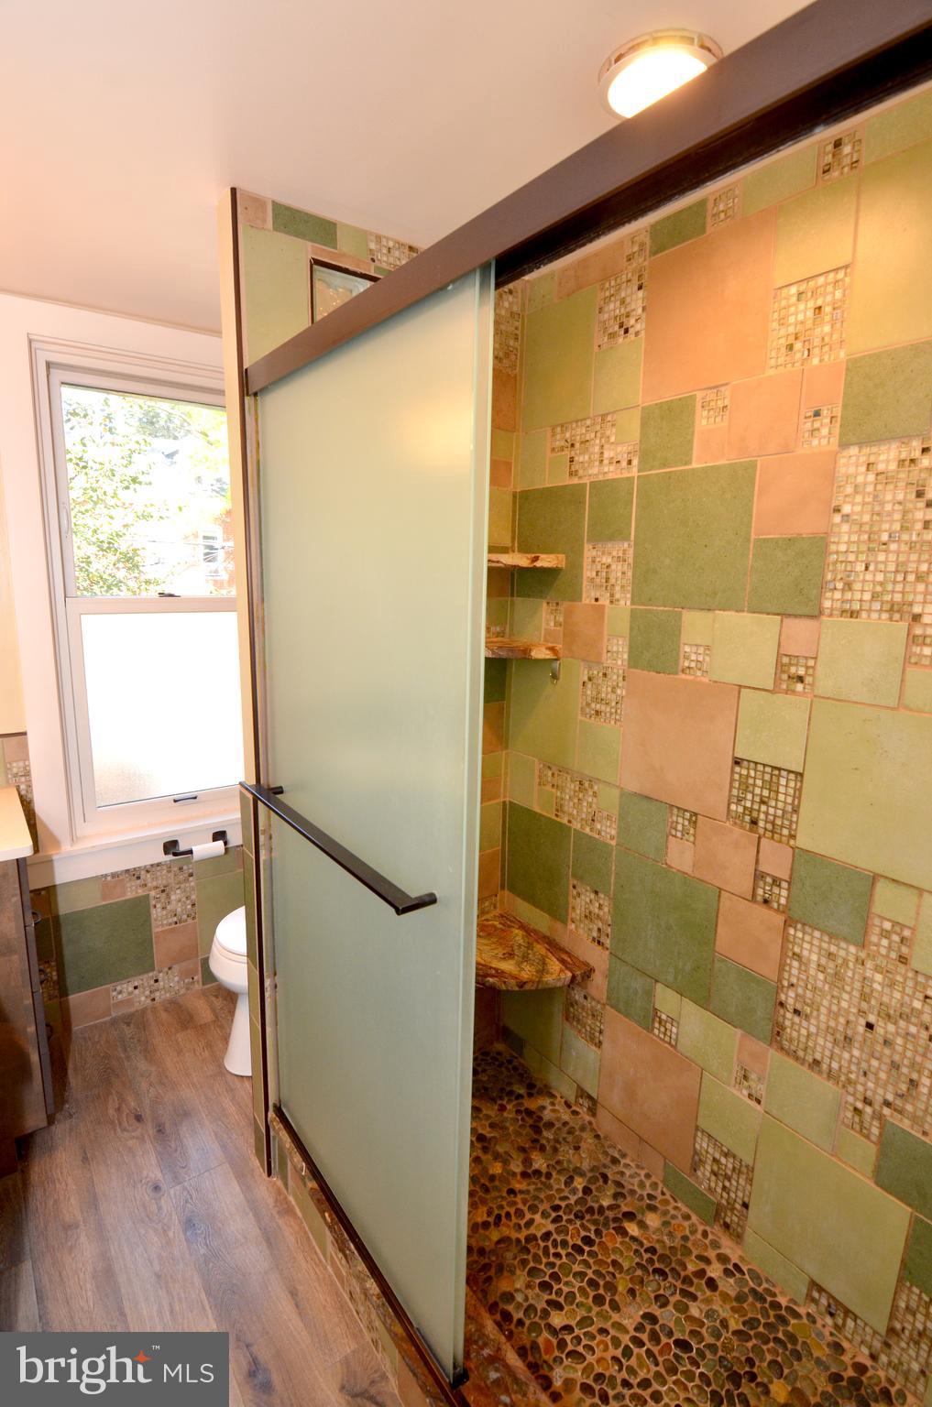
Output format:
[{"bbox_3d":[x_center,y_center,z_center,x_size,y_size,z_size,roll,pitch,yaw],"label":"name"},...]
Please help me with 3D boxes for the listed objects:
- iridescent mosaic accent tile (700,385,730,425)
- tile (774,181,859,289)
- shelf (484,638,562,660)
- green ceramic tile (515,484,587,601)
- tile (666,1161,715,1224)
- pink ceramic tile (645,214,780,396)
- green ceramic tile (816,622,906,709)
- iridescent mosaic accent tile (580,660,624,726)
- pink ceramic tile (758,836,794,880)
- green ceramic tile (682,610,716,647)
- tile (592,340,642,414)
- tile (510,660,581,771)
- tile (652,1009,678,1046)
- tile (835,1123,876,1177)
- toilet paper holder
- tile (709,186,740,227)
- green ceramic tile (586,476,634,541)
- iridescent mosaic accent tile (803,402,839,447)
[{"bbox_3d":[0.528,-0.625,1.320,0.010,0.072,0.072,-8,14,-38],"label":"iridescent mosaic accent tile"},{"bbox_3d":[0.637,-0.852,1.136,0.010,0.145,0.146,-6,13,-35],"label":"tile"},{"bbox_3d":[0.091,-0.145,1.790,0.277,0.044,0.227,-7,12,-36],"label":"shelf"},{"bbox_3d":[0.233,-0.440,1.730,0.010,0.298,0.254,-8,14,-38],"label":"green ceramic tile"},{"bbox_3d":[0.565,1.229,1.571,0.010,0.070,0.149,-6,13,-35],"label":"tile"},{"bbox_3d":[0.503,-0.820,1.317,0.010,0.298,0.298,-8,14,-38],"label":"pink ceramic tile"},{"bbox_3d":[0.730,-0.077,1.158,0.010,0.146,0.146,-8,14,-38],"label":"green ceramic tile"},{"bbox_3d":[0.366,-0.028,1.670,0.008,0.150,0.150,-6,12,-35],"label":"iridescent mosaic accent tile"},{"bbox_3d":[0.655,0.324,1.315,0.011,0.074,0.074,-6,12,-35],"label":"pink ceramic tile"},{"bbox_3d":[0.524,-0.171,1.405,0.010,0.074,0.075,-6,13,-35],"label":"green ceramic tile"},{"bbox_3d":[0.377,-0.802,1.540,0.010,0.150,0.149,-7,13,-36],"label":"tile"},{"bbox_3d":[0.233,0.025,1.871,0.012,0.309,0.296,-7,12,-36],"label":"tile"},{"bbox_3d":[0.511,0.824,1.595,0.011,0.074,0.074,-6,12,-35],"label":"tile"},{"bbox_3d":[0.788,0.899,1.256,0.010,0.071,0.071,-8,14,-38],"label":"tile"},{"bbox_3d":[-0.991,0.543,2.331,0.223,0.062,0.092,-7,12,-36],"label":"toilet paper holder"},{"bbox_3d":[0.529,-1.005,1.265,0.010,0.068,0.070,-6,13,-35],"label":"tile"},{"bbox_3d":[0.376,-0.485,1.590,0.012,0.152,0.149,-7,12,-36],"label":"green ceramic tile"},{"bbox_3d":[0.667,-0.521,1.174,0.012,0.074,0.072,-7,12,-36],"label":"iridescent mosaic accent tile"}]

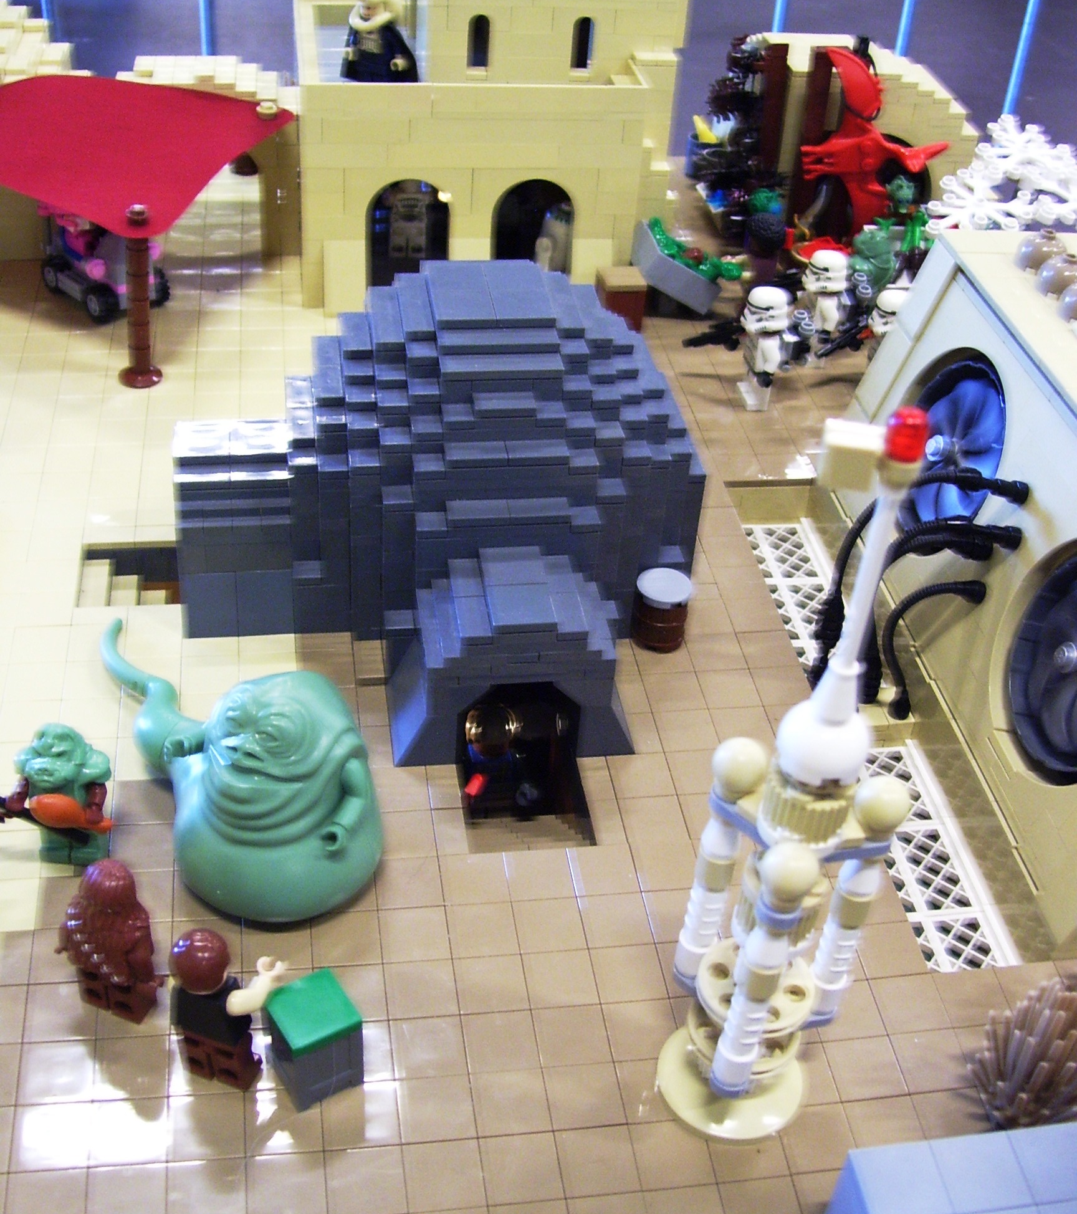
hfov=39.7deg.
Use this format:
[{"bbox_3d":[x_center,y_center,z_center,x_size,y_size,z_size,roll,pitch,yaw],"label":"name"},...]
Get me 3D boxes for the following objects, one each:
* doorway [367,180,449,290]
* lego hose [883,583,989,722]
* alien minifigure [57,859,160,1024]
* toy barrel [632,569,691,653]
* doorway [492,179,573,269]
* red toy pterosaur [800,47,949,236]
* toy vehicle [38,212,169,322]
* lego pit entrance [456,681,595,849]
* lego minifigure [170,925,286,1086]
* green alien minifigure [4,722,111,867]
[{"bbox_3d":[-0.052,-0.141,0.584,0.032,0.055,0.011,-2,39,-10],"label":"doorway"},{"bbox_3d":[0.113,0.011,0.438,0.029,0.047,0.010,-2,39,-10],"label":"lego hose"},{"bbox_3d":[-0.091,0.070,0.321,0.025,0.045,0.015,17,40,13],"label":"alien minifigure"},{"bbox_3d":[0.037,0.002,0.446,0.017,0.020,0.017,-2,39,-10],"label":"toy barrel"},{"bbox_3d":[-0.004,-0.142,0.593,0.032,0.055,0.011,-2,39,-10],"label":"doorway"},{"bbox_3d":[0.140,-0.192,0.632,0.063,0.086,0.034,-5,40,-15],"label":"red toy pterosaur"},{"bbox_3d":[-0.167,-0.134,0.574,0.048,0.036,0.032,34,46,30],"label":"toy vehicle"},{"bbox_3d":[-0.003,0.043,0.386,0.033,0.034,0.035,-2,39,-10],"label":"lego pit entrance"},{"bbox_3d":[-0.066,0.080,0.314,0.024,0.042,0.019,16,39,12],"label":"lego minifigure"},{"bbox_3d":[-0.113,0.044,0.354,0.026,0.041,0.018,2,39,-6],"label":"green alien minifigure"}]

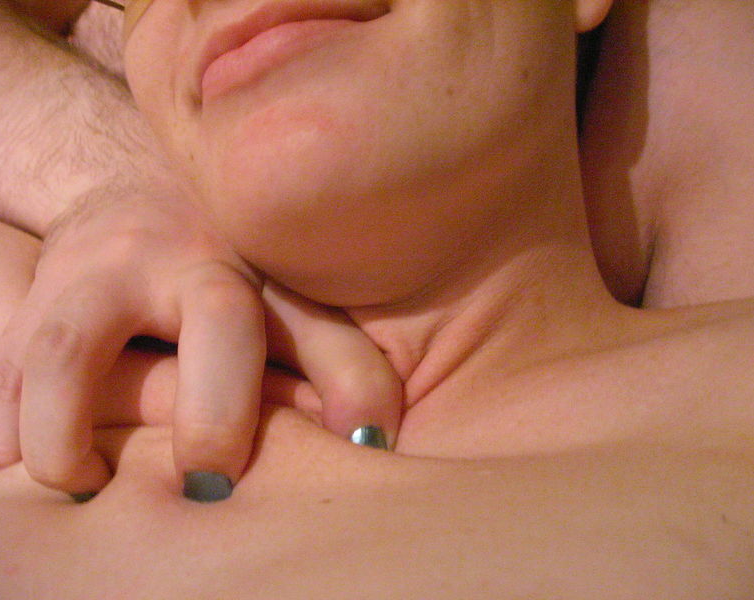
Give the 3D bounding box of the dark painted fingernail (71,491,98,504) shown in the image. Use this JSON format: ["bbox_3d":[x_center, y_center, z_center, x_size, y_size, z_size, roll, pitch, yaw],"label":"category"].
[{"bbox_3d":[-0.075,0.051,0.225,0.011,0.009,0.003,-6,43,10],"label":"dark painted fingernail"}]

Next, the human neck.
[{"bbox_3d":[0.030,0.002,0.275,0.105,0.080,0.100,-12,-7,21],"label":"human neck"}]

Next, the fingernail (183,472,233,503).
[{"bbox_3d":[-0.043,0.048,0.222,0.013,0.011,0.003,0,41,0],"label":"fingernail"}]

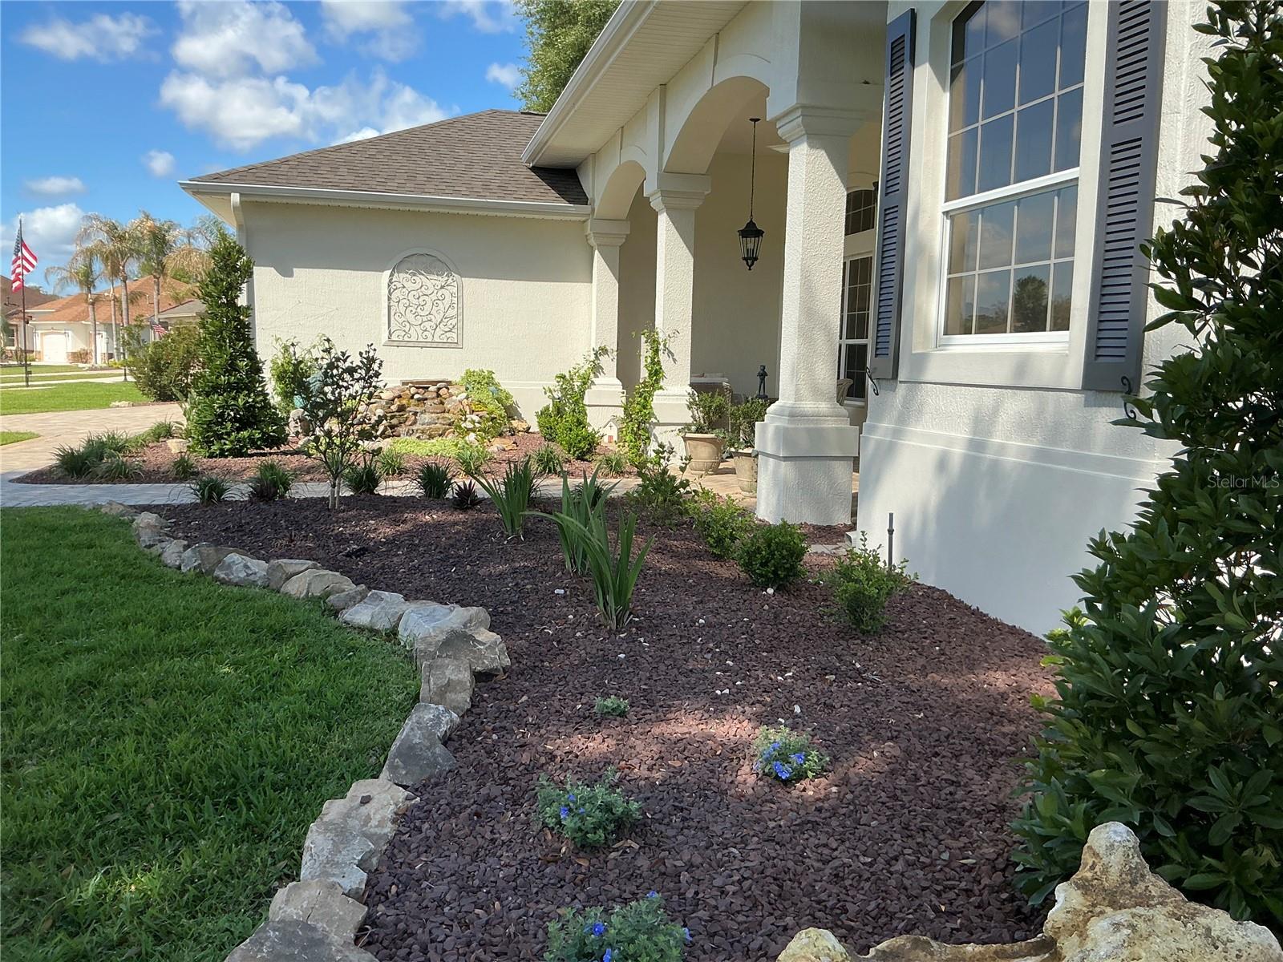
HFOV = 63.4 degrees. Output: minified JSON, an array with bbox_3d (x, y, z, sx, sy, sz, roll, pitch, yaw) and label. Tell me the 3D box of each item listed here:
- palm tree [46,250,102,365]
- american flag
[{"bbox_3d":[-32.374,-9.933,59.275,3.400,6.700,3.400,0,7,-14],"label":"palm tree"},{"bbox_3d":[-16.336,-5.933,27.439,0.621,1.851,0.373,-3,8,-30],"label":"american flag"}]

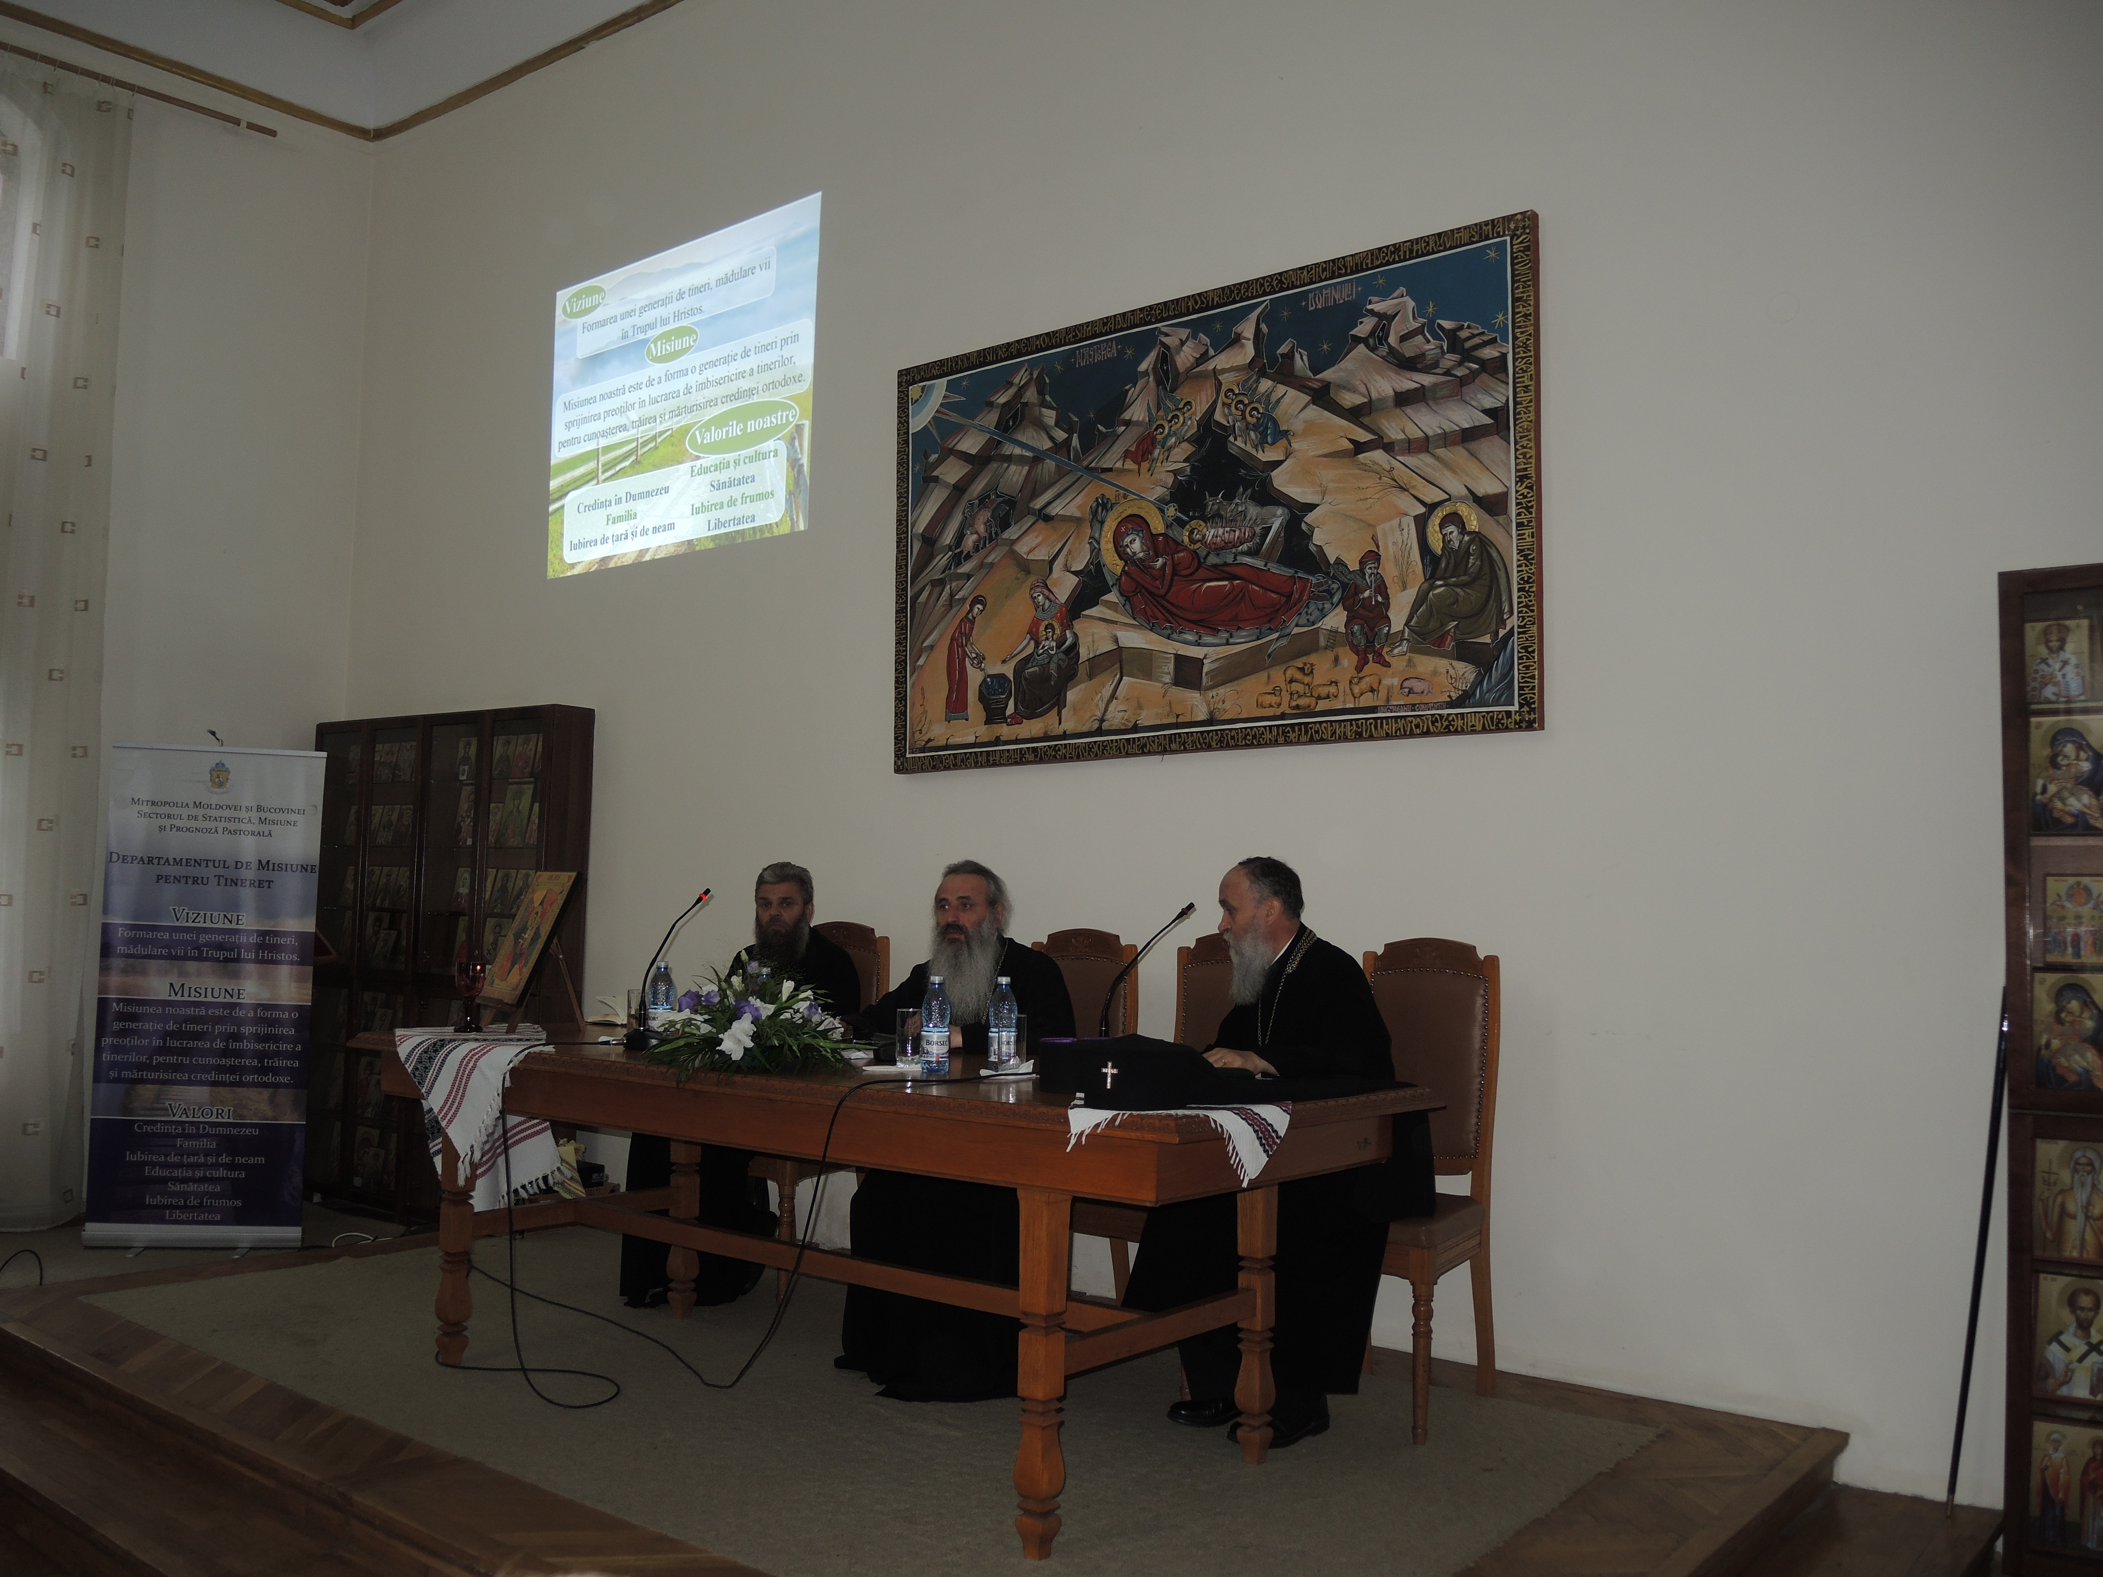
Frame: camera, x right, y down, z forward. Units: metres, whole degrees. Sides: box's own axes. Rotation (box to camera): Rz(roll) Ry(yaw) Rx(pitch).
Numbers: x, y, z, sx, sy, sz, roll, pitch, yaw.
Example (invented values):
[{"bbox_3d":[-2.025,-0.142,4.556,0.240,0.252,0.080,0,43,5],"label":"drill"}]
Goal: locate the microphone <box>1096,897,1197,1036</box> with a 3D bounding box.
[{"bbox_3d":[0.194,0.444,3.835,0.310,0.395,0.120,4,-6,-37],"label":"microphone"}]

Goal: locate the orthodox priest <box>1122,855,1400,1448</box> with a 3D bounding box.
[{"bbox_3d":[0.542,0.850,4.249,0.732,1.345,0.566,3,-5,-22],"label":"orthodox priest"}]

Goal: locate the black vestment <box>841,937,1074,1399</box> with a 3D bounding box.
[{"bbox_3d":[-0.208,0.992,4.698,0.673,1.115,0.732,-3,-6,38],"label":"black vestment"}]

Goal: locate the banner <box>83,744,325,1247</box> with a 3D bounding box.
[{"bbox_3d":[-3.337,0.827,6.710,0.844,1.959,0.201,1,-5,-4],"label":"banner"}]

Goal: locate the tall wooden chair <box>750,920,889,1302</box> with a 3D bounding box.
[{"bbox_3d":[-0.842,0.986,5.365,0.450,1.110,0.570,-3,-6,37],"label":"tall wooden chair"}]

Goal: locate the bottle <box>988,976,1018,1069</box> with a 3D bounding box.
[{"bbox_3d":[-0.109,0.535,3.897,0.067,0.212,0.067,1,-5,-2],"label":"bottle"}]

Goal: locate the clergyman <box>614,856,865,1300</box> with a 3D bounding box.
[{"bbox_3d":[-0.936,0.875,5.182,0.560,1.300,0.720,-2,-6,35],"label":"clergyman"}]

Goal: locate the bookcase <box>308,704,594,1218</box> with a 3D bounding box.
[{"bbox_3d":[-2.641,0.773,7.349,1.558,2.170,0.224,-2,-5,33],"label":"bookcase"}]

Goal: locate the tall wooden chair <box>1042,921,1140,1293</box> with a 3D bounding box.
[{"bbox_3d":[-0.063,0.996,4.944,0.460,1.148,0.566,-3,-6,38],"label":"tall wooden chair"}]

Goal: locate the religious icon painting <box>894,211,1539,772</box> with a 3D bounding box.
[{"bbox_3d":[0.393,-0.820,5.341,2.350,1.440,0.041,-3,-6,38],"label":"religious icon painting"}]

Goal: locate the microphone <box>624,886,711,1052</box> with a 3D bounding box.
[{"bbox_3d":[-1.079,0.495,4.796,0.106,0.431,0.283,-3,-6,38],"label":"microphone"}]

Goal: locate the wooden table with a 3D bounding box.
[{"bbox_3d":[-0.614,1.083,4.144,2.968,0.838,0.838,-3,-6,41],"label":"wooden table"}]

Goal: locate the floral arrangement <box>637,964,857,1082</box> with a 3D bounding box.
[{"bbox_3d":[-0.684,0.526,3.832,0.520,0.230,0.440,-3,-6,40],"label":"floral arrangement"}]

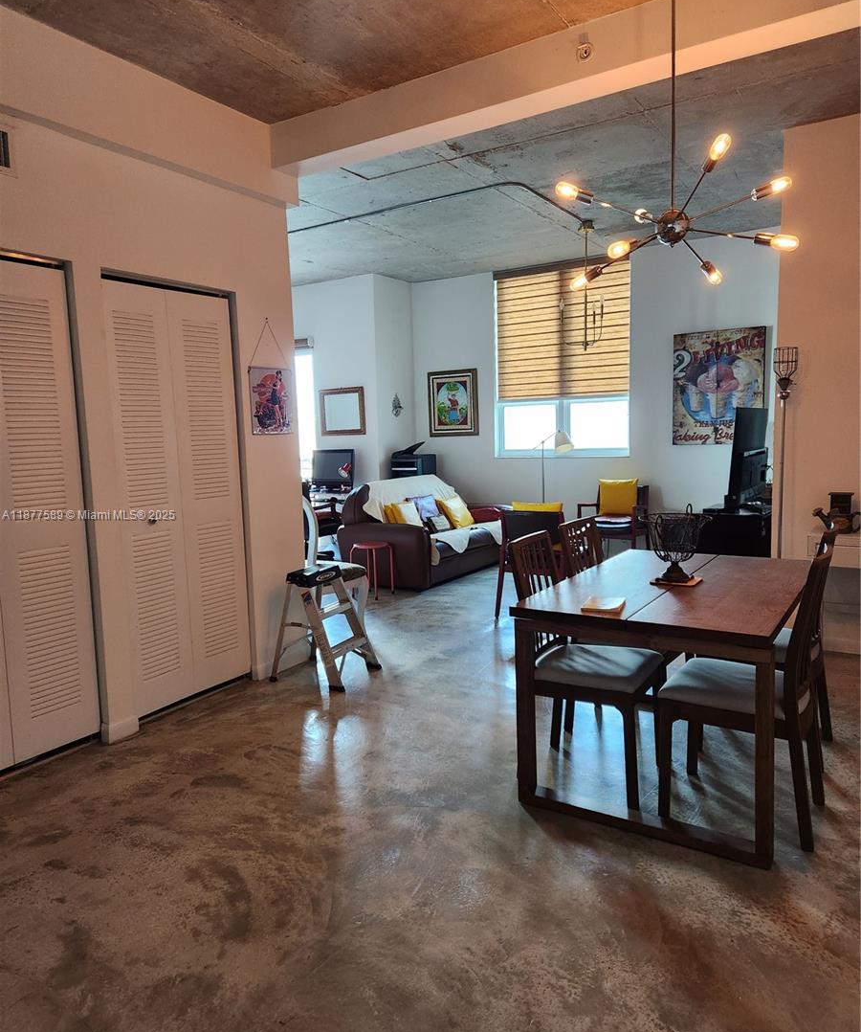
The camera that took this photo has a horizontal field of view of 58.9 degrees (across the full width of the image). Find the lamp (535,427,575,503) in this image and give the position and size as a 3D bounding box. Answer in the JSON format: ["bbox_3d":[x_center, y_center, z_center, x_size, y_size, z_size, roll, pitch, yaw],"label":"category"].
[{"bbox_3d":[1.222,-0.213,7.901,0.450,1.350,0.270,3,8,35],"label":"lamp"}]

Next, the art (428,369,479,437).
[{"bbox_3d":[0.267,-1.326,9.022,0.684,0.759,0.030,2,8,33],"label":"art"}]

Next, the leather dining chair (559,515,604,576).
[{"bbox_3d":[0.926,0.503,3.492,0.510,0.950,0.430,2,8,32],"label":"leather dining chair"}]

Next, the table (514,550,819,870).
[{"bbox_3d":[1.046,0.636,3.163,0.870,0.740,1.400,2,8,32],"label":"table"}]

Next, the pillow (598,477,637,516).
[{"bbox_3d":[1.799,-0.183,7.301,0.365,0.360,0.125,2,-6,32],"label":"pillow"}]

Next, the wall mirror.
[{"bbox_3d":[-1.028,-1.192,8.782,0.650,0.525,0.035,2,8,32],"label":"wall mirror"}]

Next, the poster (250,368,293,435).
[{"bbox_3d":[-0.906,-0.650,4.349,0.012,0.375,0.330,2,8,32],"label":"poster"}]

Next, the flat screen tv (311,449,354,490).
[{"bbox_3d":[-1.108,-0.520,8.648,0.600,0.450,0.160,2,8,32],"label":"flat screen tv"}]

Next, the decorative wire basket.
[{"bbox_3d":[1.016,0.116,3.168,0.275,0.285,0.275,2,8,32],"label":"decorative wire basket"}]

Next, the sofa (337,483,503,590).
[{"bbox_3d":[0.004,0.086,7.649,1.010,0.905,1.880,2,8,32],"label":"sofa"}]

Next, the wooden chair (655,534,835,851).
[{"bbox_3d":[1.122,0.580,2.703,0.510,0.950,0.450,2,8,32],"label":"wooden chair"}]

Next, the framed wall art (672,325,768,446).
[{"bbox_3d":[2.789,-1.240,7.391,0.854,1.092,0.035,2,8,33],"label":"framed wall art"}]

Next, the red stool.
[{"bbox_3d":[-0.495,0.451,6.542,0.330,0.460,0.330,-2,6,0],"label":"red stool"}]

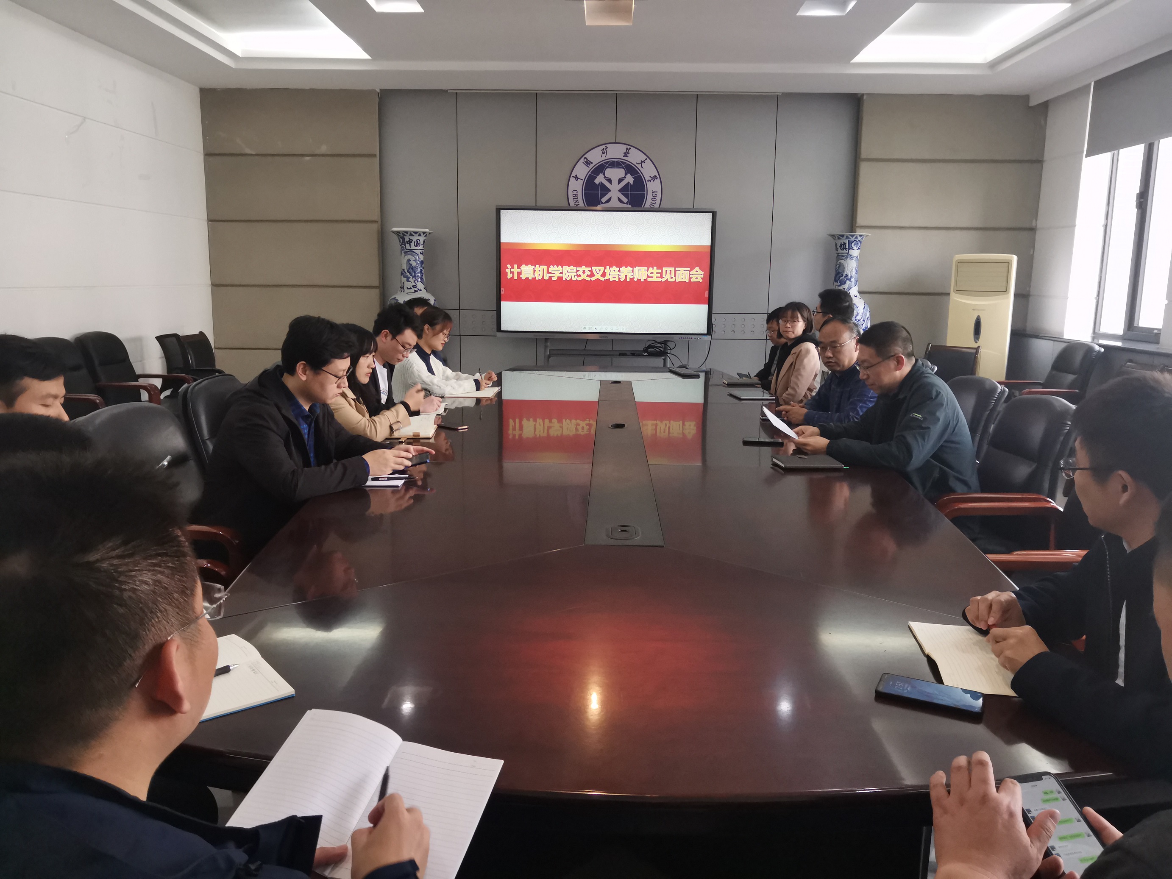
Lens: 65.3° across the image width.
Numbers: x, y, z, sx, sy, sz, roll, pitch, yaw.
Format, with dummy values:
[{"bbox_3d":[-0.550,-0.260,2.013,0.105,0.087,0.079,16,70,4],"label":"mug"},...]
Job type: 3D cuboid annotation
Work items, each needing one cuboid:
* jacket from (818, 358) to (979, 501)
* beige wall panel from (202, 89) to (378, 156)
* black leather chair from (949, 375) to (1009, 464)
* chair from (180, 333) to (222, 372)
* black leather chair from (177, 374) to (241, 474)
[{"bbox_3d":[1.182,0.013,3.493,0.560,0.640,0.530,1,10,2],"label":"jacket"},{"bbox_3d":[-2.694,-2.898,8.351,1.612,0.571,0.050,1,10,1],"label":"beige wall panel"},{"bbox_3d":[1.416,0.228,3.984,0.670,1.020,0.620,1,10,1],"label":"black leather chair"},{"bbox_3d":[-3.101,-0.431,7.697,0.580,0.950,0.570,1,10,2],"label":"chair"},{"bbox_3d":[-1.183,0.249,3.673,0.670,1.020,0.620,1,10,1],"label":"black leather chair"}]

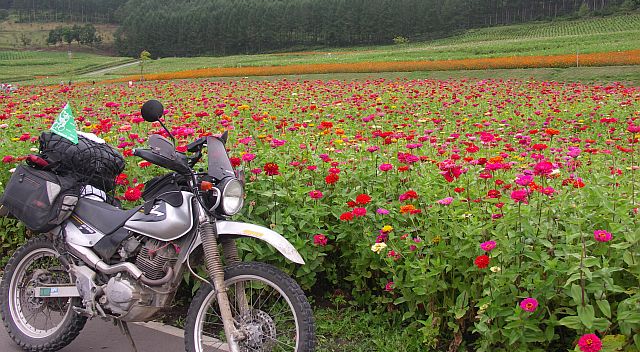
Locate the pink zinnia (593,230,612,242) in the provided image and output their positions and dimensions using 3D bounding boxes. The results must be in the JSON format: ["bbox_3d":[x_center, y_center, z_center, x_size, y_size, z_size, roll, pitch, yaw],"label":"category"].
[{"bbox_3d":[1.365,0.290,3.300,0.092,0.045,0.092,4,34,23],"label":"pink zinnia"}]

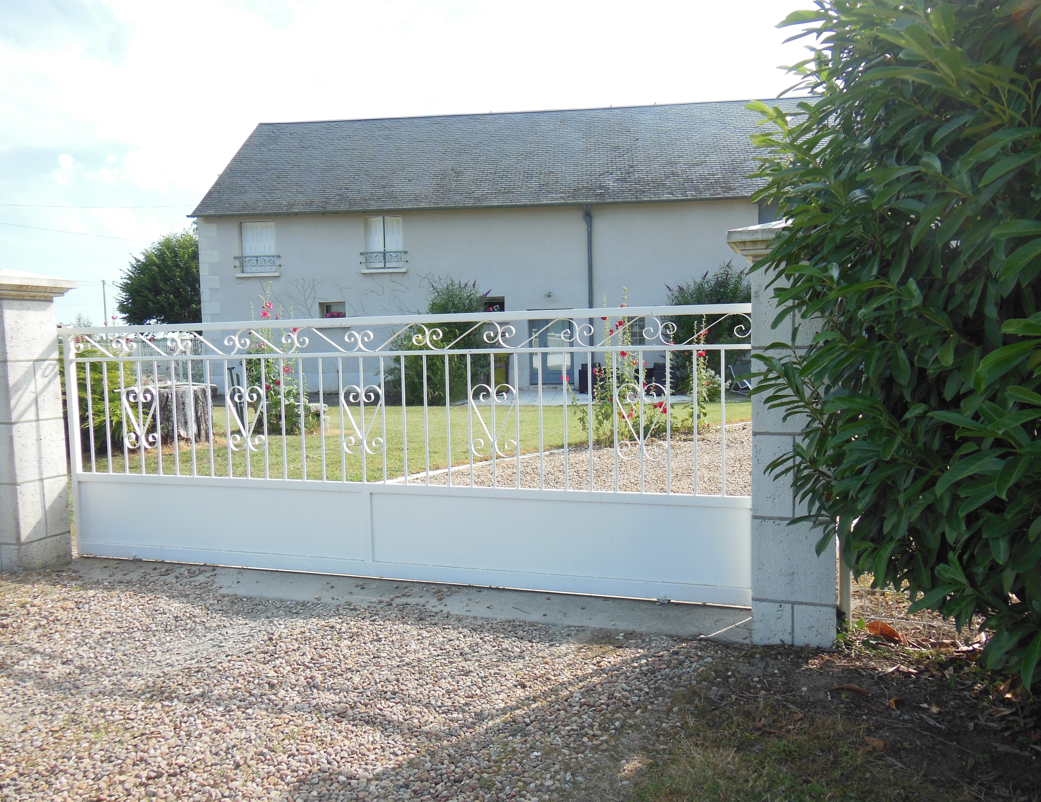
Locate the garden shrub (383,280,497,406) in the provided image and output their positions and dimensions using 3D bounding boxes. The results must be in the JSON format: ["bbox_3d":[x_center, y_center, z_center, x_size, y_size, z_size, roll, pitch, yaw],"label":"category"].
[{"bbox_3d":[-2.015,-1.542,19.300,2.700,3.050,2.500,-1,4,4],"label":"garden shrub"}]

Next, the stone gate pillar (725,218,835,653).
[{"bbox_3d":[1.167,0.126,3.307,0.505,1.796,0.505,0,4,17],"label":"stone gate pillar"}]

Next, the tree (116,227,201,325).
[{"bbox_3d":[-14.297,-4.426,33.500,6.900,7.400,6.900,-1,4,4],"label":"tree"}]

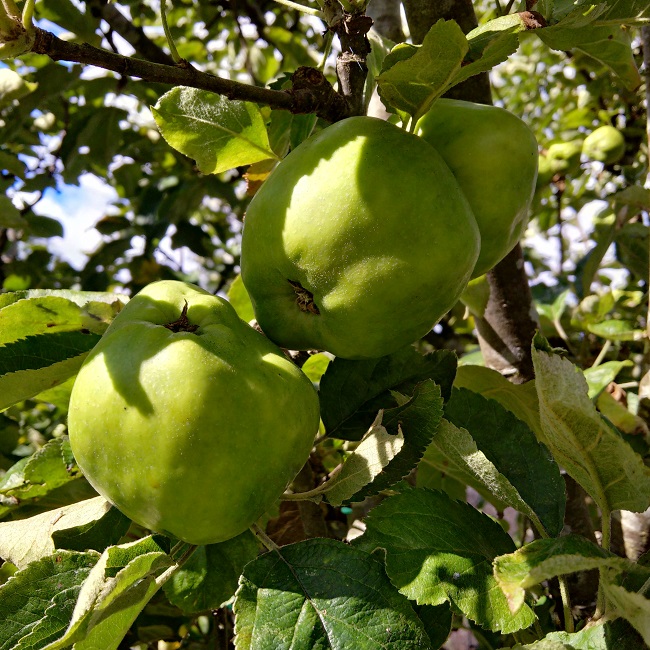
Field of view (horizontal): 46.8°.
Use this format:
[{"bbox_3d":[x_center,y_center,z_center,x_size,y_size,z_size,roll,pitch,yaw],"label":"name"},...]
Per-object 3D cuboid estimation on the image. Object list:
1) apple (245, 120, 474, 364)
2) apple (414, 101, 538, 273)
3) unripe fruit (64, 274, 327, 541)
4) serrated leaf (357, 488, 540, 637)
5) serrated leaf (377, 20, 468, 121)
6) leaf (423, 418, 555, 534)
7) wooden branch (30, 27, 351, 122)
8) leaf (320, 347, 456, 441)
[{"bbox_3d":[0.013,-0.031,0.273,0.085,0.085,0.084,24,35,11],"label":"apple"},{"bbox_3d":[0.057,-0.059,0.330,0.080,0.080,0.080,21,38,6],"label":"apple"},{"bbox_3d":[-0.045,0.031,0.262,0.085,0.085,0.083,-4,-49,4],"label":"unripe fruit"},{"bbox_3d":[0.049,0.094,0.300,0.062,0.055,0.025,30,-35,6],"label":"serrated leaf"},{"bbox_3d":[0.039,-0.100,0.295,0.033,0.043,0.014,18,9,9],"label":"serrated leaf"},{"bbox_3d":[0.072,0.065,0.325,0.036,0.066,0.025,-45,3,30],"label":"leaf"},{"bbox_3d":[-0.054,-0.108,0.323,0.135,0.016,0.016,8,0,-15],"label":"wooden branch"},{"bbox_3d":[0.027,0.028,0.320,0.062,0.038,0.020,-31,-26,-9],"label":"leaf"}]

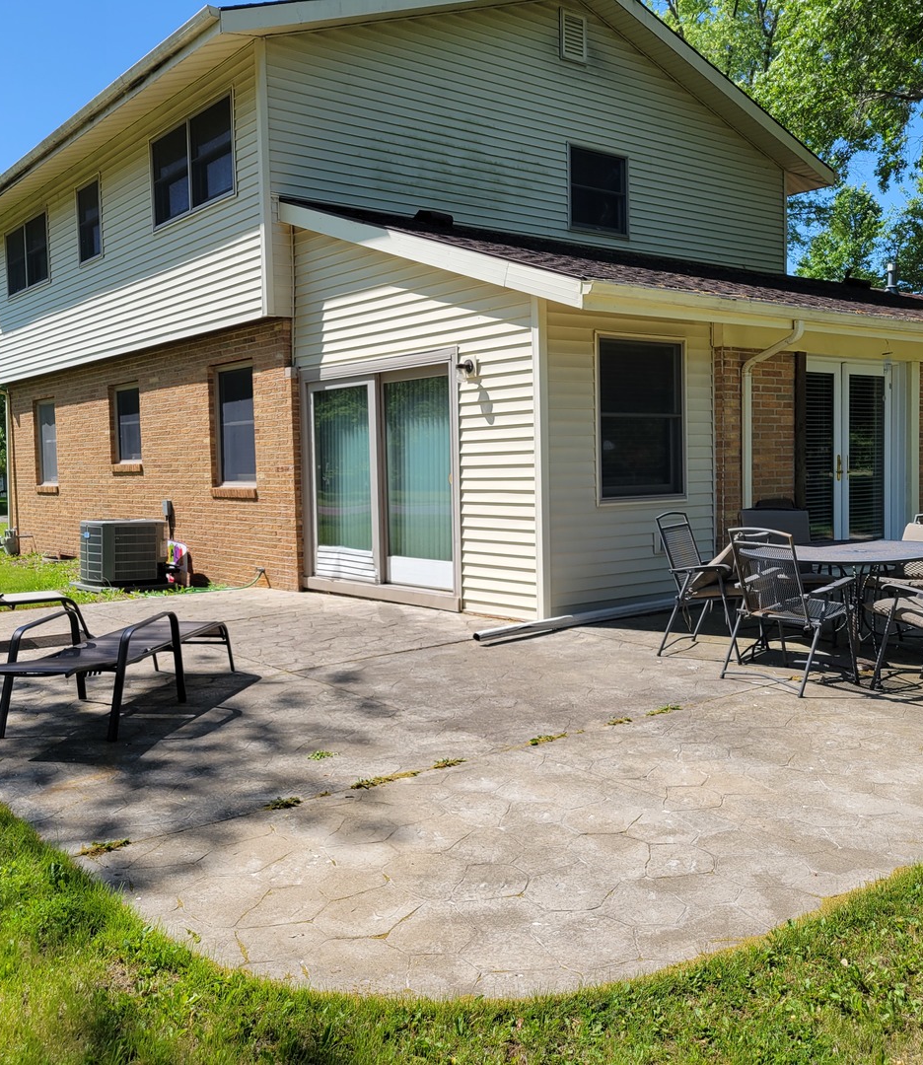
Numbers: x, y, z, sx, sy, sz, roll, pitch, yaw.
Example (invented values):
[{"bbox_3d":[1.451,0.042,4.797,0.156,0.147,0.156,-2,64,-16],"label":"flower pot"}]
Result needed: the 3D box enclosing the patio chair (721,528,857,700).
[{"bbox_3d":[1.917,0.427,6.216,0.650,0.890,0.590,-4,5,-35],"label":"patio chair"}]

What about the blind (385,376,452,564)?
[{"bbox_3d":[-0.383,-0.492,9.552,0.090,1.720,1.020,-4,5,-38],"label":"blind"}]

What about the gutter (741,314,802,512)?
[{"bbox_3d":[2.614,-0.596,8.983,0.100,2.280,0.550,-4,5,-38],"label":"gutter"}]

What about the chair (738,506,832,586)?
[{"bbox_3d":[2.333,0.292,7.656,0.590,0.900,0.650,-1,4,-1],"label":"chair"}]

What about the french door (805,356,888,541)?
[{"bbox_3d":[3.723,-0.606,10.441,1.780,2.060,0.090,-4,5,-38],"label":"french door"}]

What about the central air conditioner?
[{"bbox_3d":[-3.880,0.242,12.250,0.740,0.700,0.740,-4,5,-38],"label":"central air conditioner"}]

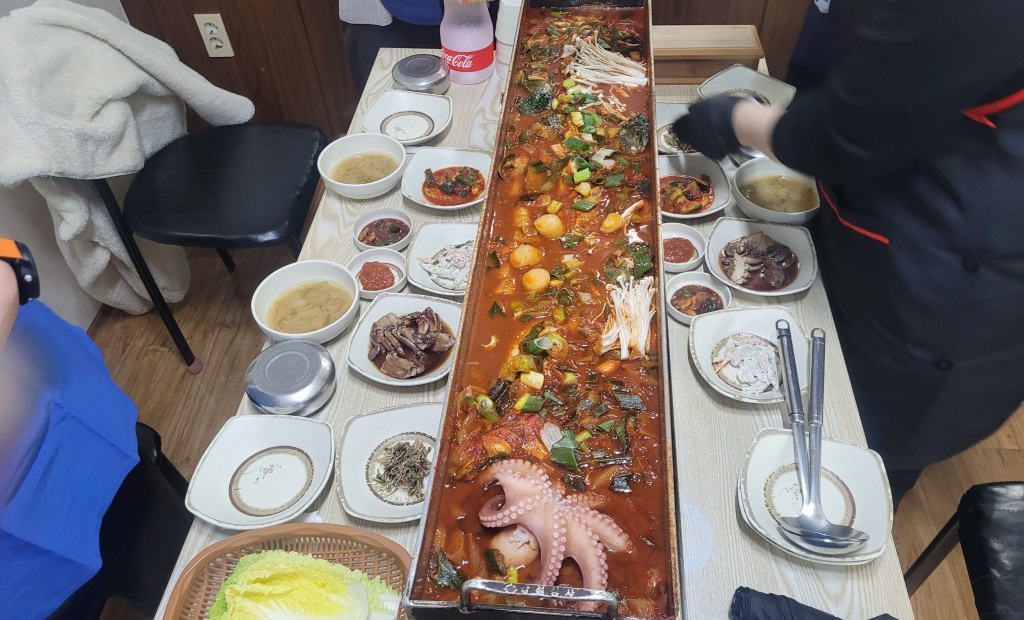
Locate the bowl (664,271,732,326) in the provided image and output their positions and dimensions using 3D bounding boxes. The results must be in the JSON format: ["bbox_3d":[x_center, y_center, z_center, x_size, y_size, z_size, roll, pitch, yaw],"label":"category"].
[{"bbox_3d":[0.244,-0.011,1.012,0.085,0.028,0.085,3,48,5],"label":"bowl"}]

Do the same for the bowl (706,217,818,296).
[{"bbox_3d":[0.341,-0.069,1.059,0.144,0.028,0.144,9,49,11],"label":"bowl"}]

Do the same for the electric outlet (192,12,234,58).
[{"bbox_3d":[-0.805,-0.739,2.079,0.071,0.121,0.011,2,47,5],"label":"electric outlet"}]

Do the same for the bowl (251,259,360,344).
[{"bbox_3d":[-0.266,-0.001,1.013,0.139,0.051,0.139,-1,48,2],"label":"bowl"}]

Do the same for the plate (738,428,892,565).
[{"bbox_3d":[0.316,0.202,0.810,0.144,0.034,0.144,11,49,13],"label":"plate"}]

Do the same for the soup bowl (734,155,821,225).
[{"bbox_3d":[0.387,-0.166,1.120,0.132,0.047,0.132,2,47,5],"label":"soup bowl"}]

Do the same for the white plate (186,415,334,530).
[{"bbox_3d":[-0.271,0.180,0.846,0.142,0.027,0.142,5,47,8],"label":"white plate"}]

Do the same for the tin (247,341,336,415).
[{"bbox_3d":[-0.269,0.083,0.938,0.108,0.050,0.108,-1,48,2],"label":"tin"}]

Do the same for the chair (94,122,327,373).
[{"bbox_3d":[-0.664,-0.262,1.724,0.470,0.810,0.430,0,47,3],"label":"chair"}]

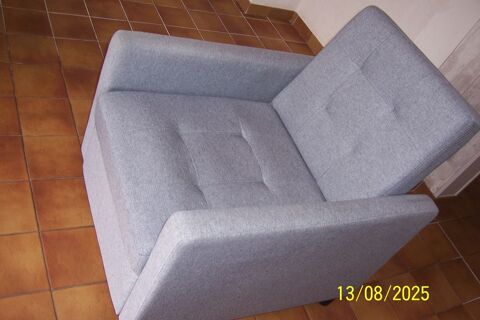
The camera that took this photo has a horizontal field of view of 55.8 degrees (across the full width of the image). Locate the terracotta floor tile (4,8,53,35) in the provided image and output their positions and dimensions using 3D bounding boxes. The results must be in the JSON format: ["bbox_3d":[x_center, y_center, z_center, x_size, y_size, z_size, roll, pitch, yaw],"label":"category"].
[{"bbox_3d":[-0.963,-0.626,2.046,0.200,0.010,0.200,-3,51,-33],"label":"terracotta floor tile"}]

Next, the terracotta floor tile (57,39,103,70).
[{"bbox_3d":[-0.715,-0.480,2.048,0.200,0.010,0.200,-3,51,-33],"label":"terracotta floor tile"}]

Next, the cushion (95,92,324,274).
[{"bbox_3d":[-0.065,0.036,1.367,0.608,0.127,0.517,-3,51,-33],"label":"cushion"}]

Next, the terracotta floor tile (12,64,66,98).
[{"bbox_3d":[-0.809,-0.314,1.826,0.199,0.010,0.199,-3,51,-33],"label":"terracotta floor tile"}]

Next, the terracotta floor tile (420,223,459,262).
[{"bbox_3d":[0.935,0.393,2.161,0.199,0.010,0.199,-3,51,-33],"label":"terracotta floor tile"}]

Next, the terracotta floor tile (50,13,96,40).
[{"bbox_3d":[-0.793,-0.628,2.147,0.199,0.010,0.199,-3,51,-33],"label":"terracotta floor tile"}]

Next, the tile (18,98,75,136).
[{"bbox_3d":[-0.729,-0.163,1.719,0.200,0.010,0.200,-3,51,-33],"label":"tile"}]

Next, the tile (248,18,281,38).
[{"bbox_3d":[0.148,-0.847,2.925,0.199,0.010,0.199,-3,51,-33],"label":"tile"}]

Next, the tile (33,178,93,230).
[{"bbox_3d":[-0.574,0.145,1.502,0.200,0.010,0.200,-3,51,-33],"label":"tile"}]

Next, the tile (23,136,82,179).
[{"bbox_3d":[-0.655,-0.010,1.615,0.199,0.010,0.199,-3,51,-33],"label":"tile"}]

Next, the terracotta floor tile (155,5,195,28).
[{"bbox_3d":[-0.357,-0.808,2.585,0.199,0.010,0.199,-3,51,-33],"label":"terracotta floor tile"}]

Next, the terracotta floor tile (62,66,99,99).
[{"bbox_3d":[-0.638,-0.325,1.939,0.200,0.010,0.200,-3,51,-33],"label":"terracotta floor tile"}]

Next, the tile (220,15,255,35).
[{"bbox_3d":[-0.020,-0.833,2.823,0.200,0.010,0.200,-3,51,-33],"label":"tile"}]

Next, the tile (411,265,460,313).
[{"bbox_3d":[0.836,0.550,1.946,0.199,0.010,0.199,-3,51,-33],"label":"tile"}]

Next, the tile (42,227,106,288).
[{"bbox_3d":[-0.497,0.298,1.395,0.200,0.010,0.200,-3,51,-33],"label":"tile"}]

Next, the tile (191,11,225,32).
[{"bbox_3d":[-0.190,-0.824,2.711,0.200,0.010,0.200,-3,51,-33],"label":"tile"}]

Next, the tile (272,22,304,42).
[{"bbox_3d":[0.317,-0.857,3.035,0.199,0.010,0.199,-3,51,-33],"label":"tile"}]

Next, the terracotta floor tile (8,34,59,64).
[{"bbox_3d":[-0.885,-0.471,1.937,0.200,0.010,0.200,-3,51,-33],"label":"terracotta floor tile"}]

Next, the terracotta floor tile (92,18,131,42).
[{"bbox_3d":[-0.627,-0.638,2.256,0.199,0.010,0.199,-3,51,-33],"label":"terracotta floor tile"}]

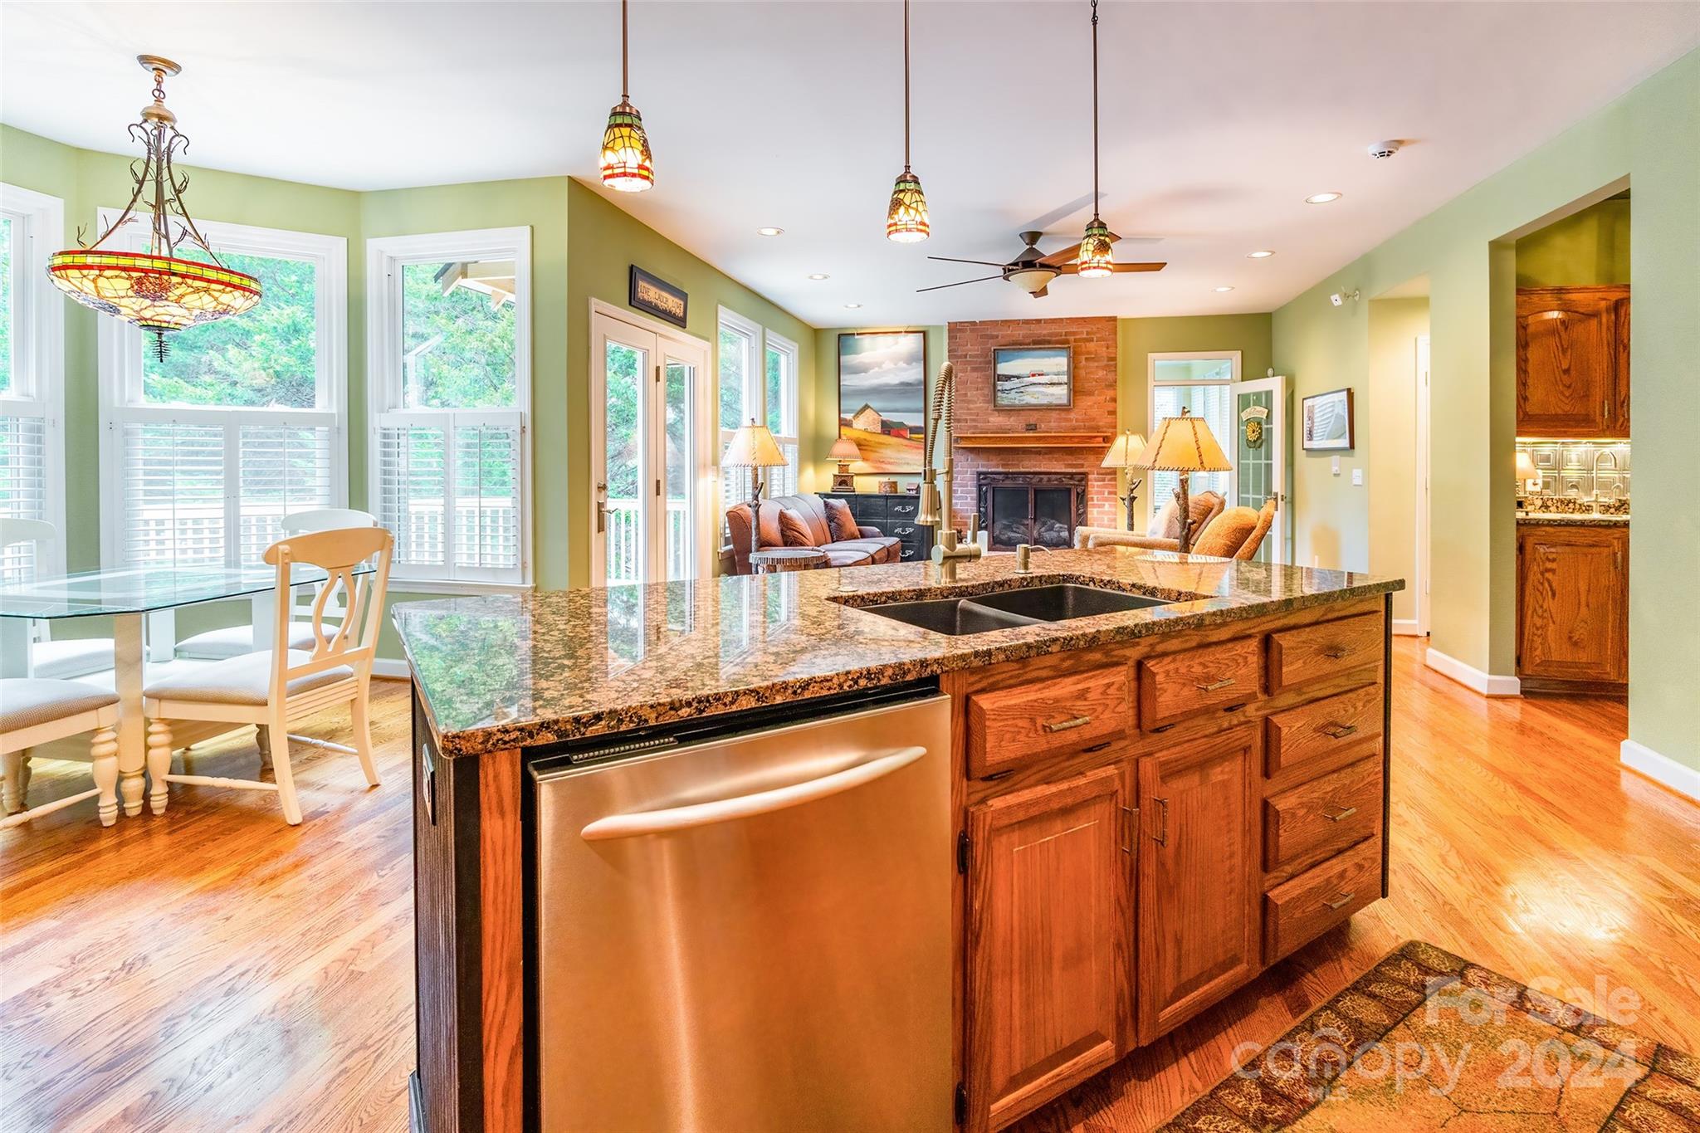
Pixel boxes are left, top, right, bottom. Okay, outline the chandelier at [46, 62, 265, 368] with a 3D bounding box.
[{"bbox_3d":[-2.558,-1.315,2.800,0.580,1.110,0.580,0,5,0],"label":"chandelier"}]

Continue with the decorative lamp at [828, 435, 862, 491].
[{"bbox_3d":[-0.048,-1.077,8.062,0.390,0.600,0.390,1,4,13],"label":"decorative lamp"}]

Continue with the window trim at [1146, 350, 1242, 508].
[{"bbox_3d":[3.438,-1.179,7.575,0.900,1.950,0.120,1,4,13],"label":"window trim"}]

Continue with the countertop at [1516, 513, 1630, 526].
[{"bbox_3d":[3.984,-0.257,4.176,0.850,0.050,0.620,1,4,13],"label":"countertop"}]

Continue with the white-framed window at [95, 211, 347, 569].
[{"bbox_3d":[-3.173,-0.809,3.871,1.020,1.880,0.140,-2,5,-29],"label":"white-framed window"}]

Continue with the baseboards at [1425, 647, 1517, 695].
[{"bbox_3d":[3.475,0.576,4.240,0.150,0.110,0.640,1,5,14],"label":"baseboards"}]

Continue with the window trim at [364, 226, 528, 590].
[{"bbox_3d":[-2.144,-0.837,4.062,0.970,1.890,0.140,1,4,10],"label":"window trim"}]

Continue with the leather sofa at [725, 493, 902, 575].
[{"bbox_3d":[-0.200,-0.124,6.380,0.940,0.880,2.050,1,5,14],"label":"leather sofa"}]

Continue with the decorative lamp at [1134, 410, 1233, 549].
[{"bbox_3d":[1.601,-0.017,3.620,0.470,1.480,0.470,0,5,0],"label":"decorative lamp"}]

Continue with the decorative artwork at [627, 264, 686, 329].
[{"bbox_3d":[-1.257,-1.780,5.000,0.040,0.250,0.760,1,5,14],"label":"decorative artwork"}]

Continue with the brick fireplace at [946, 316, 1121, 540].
[{"bbox_3d":[1.942,-1.346,8.060,1.790,2.650,0.420,1,5,12],"label":"brick fireplace"}]

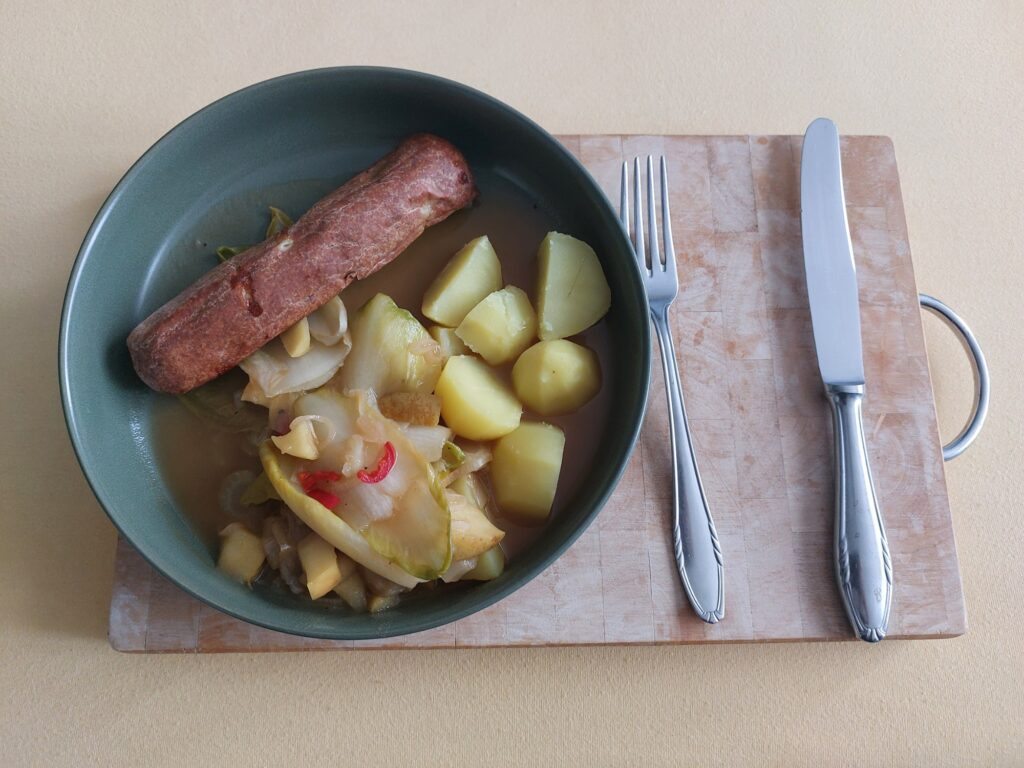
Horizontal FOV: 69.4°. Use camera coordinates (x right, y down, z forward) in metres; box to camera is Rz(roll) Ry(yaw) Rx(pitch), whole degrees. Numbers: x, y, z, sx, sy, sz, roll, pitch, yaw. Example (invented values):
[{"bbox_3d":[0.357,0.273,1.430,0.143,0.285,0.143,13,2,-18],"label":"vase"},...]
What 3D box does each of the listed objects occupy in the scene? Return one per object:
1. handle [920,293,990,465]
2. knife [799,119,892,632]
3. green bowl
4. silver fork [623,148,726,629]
[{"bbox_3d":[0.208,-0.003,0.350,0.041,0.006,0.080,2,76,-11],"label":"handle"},{"bbox_3d":[0.145,-0.011,0.328,0.024,0.012,0.239,0,77,-2],"label":"knife"},{"bbox_3d":[-0.057,-0.015,0.301,0.220,0.053,0.220,0,77,-2],"label":"green bowl"},{"bbox_3d":[0.071,-0.003,0.321,0.024,0.018,0.206,-7,77,-4],"label":"silver fork"}]

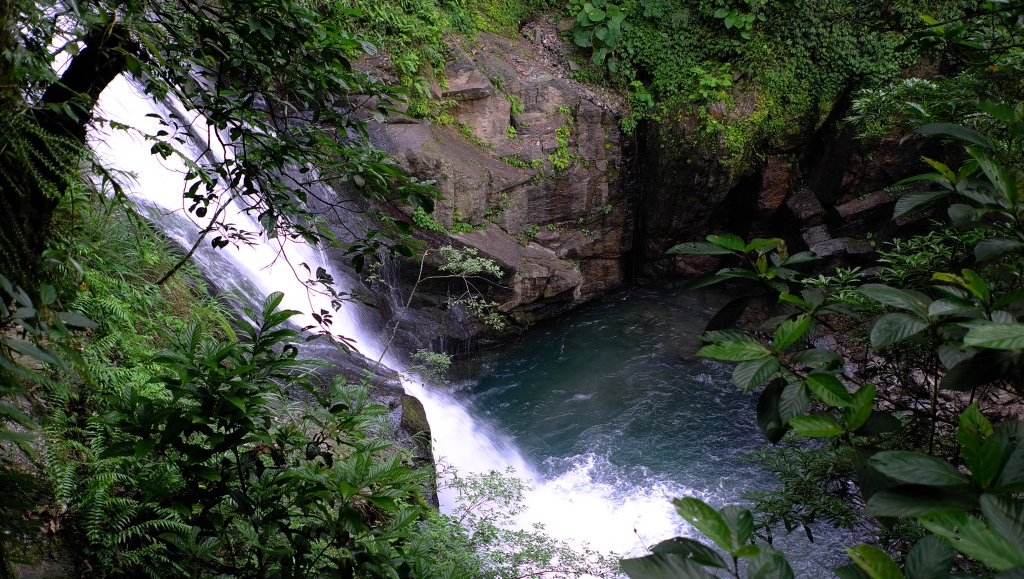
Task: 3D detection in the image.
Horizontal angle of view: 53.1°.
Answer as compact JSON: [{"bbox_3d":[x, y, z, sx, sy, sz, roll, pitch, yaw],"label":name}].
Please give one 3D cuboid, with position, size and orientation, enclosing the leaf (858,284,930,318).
[{"bbox_3d":[0.793,0.023,2.125,0.143,0.025,0.070,24,37,20],"label":"leaf"}]

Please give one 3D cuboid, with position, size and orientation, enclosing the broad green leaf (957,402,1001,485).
[{"bbox_3d":[0.821,0.274,1.800,0.070,0.140,0.030,1,-17,6],"label":"broad green leaf"}]

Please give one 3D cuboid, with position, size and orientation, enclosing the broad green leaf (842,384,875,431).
[{"bbox_3d":[0.674,0.230,1.995,0.050,0.025,0.098,20,69,30],"label":"broad green leaf"}]

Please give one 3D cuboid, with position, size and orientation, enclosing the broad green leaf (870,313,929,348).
[{"bbox_3d":[0.779,0.082,2.060,0.168,0.025,0.070,-14,32,-28],"label":"broad green leaf"}]

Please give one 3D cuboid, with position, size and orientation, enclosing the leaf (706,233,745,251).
[{"bbox_3d":[0.472,-0.104,2.265,0.081,0.020,0.045,24,43,22],"label":"leaf"}]

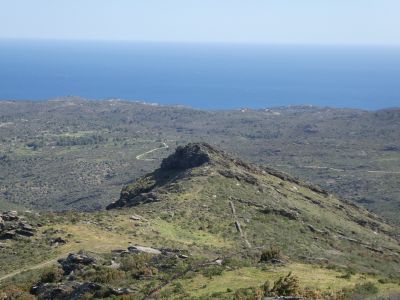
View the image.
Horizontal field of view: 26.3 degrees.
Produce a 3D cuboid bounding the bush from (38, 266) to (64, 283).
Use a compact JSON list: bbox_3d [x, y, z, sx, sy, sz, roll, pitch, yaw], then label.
[{"bbox_3d":[-13.893,11.648,80.000,2.430,1.300,2.100,0,8,-10],"label":"bush"}]

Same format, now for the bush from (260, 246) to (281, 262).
[{"bbox_3d":[7.420,10.999,90.000,2.110,1.450,1.800,2,8,5],"label":"bush"}]

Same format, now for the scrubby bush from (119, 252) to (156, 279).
[{"bbox_3d":[-5.898,11.076,82.000,3.380,2.000,2.800,0,8,-4],"label":"scrubby bush"}]

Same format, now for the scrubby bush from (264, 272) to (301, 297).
[{"bbox_3d":[6.754,11.010,70.000,2.890,1.750,2.400,2,8,6],"label":"scrubby bush"}]

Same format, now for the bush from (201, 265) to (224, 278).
[{"bbox_3d":[1.213,11.793,83.000,2.330,1.050,2.000,1,8,1],"label":"bush"}]

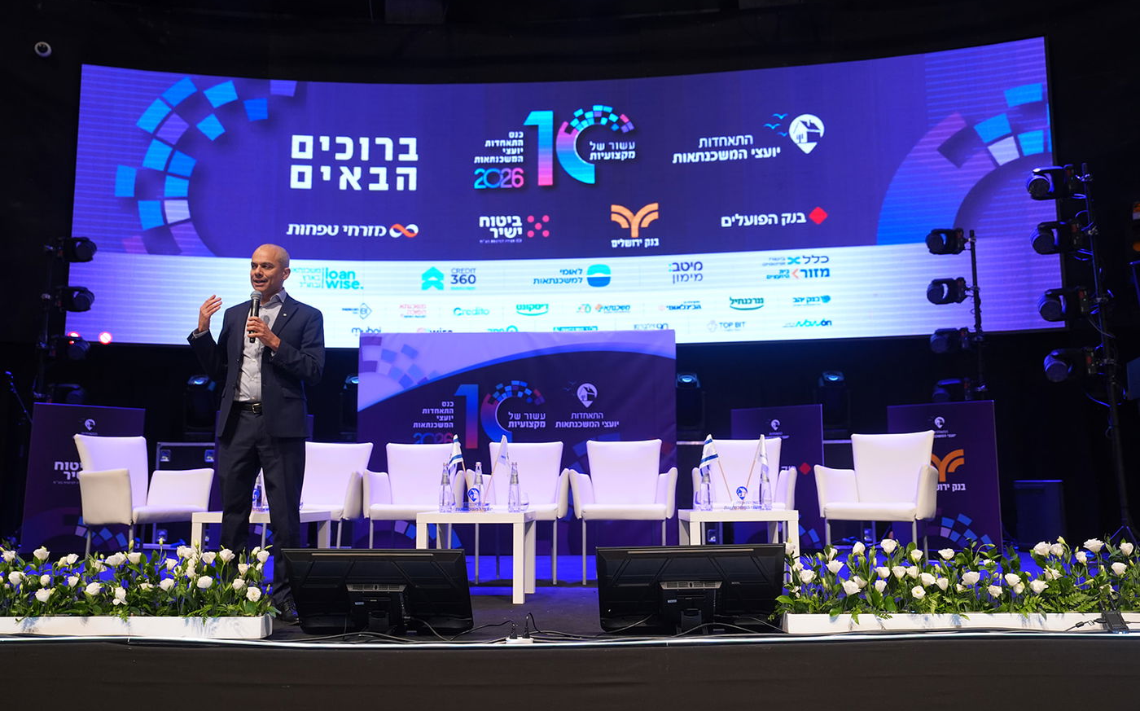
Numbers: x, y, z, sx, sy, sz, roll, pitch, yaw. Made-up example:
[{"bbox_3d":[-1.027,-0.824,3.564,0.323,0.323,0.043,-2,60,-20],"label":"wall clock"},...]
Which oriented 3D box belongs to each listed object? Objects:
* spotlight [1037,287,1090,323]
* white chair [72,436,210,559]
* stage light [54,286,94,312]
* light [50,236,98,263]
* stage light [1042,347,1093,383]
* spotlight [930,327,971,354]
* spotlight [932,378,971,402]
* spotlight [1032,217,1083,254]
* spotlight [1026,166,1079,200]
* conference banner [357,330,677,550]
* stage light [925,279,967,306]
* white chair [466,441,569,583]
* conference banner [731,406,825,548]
[{"bbox_3d":[3.549,-0.362,7.059,0.330,0.250,0.280,-3,2,20],"label":"spotlight"},{"bbox_3d":[-2.419,0.896,5.503,0.580,0.880,0.630,-4,-9,26],"label":"white chair"},{"bbox_3d":[-4.599,-0.525,9.106,0.330,0.250,0.280,2,2,-18],"label":"stage light"},{"bbox_3d":[-5.068,-1.086,10.054,0.390,0.280,0.300,2,0,-16],"label":"light"},{"bbox_3d":[3.551,0.070,7.001,0.330,0.250,0.280,-3,2,20],"label":"stage light"},{"bbox_3d":[3.506,-0.140,9.048,0.330,0.250,0.280,-3,2,18],"label":"spotlight"},{"bbox_3d":[3.493,0.330,8.984,0.330,0.250,0.280,-3,2,18],"label":"spotlight"},{"bbox_3d":[3.976,-0.970,8.010,0.390,0.280,0.300,-3,-1,20],"label":"spotlight"},{"bbox_3d":[3.532,-1.264,7.182,0.330,0.250,0.280,-3,2,20],"label":"spotlight"},{"bbox_3d":[-0.460,0.760,8.606,2.799,1.958,0.060,-1,-8,1],"label":"conference banner"},{"bbox_3d":[3.501,-0.591,9.109,0.330,0.250,0.280,-3,2,18],"label":"stage light"},{"bbox_3d":[-0.306,0.987,6.266,0.630,0.880,0.580,-1,-8,4],"label":"white chair"},{"bbox_3d":[2.022,1.190,9.551,0.946,1.375,0.050,-6,-10,35],"label":"conference banner"}]

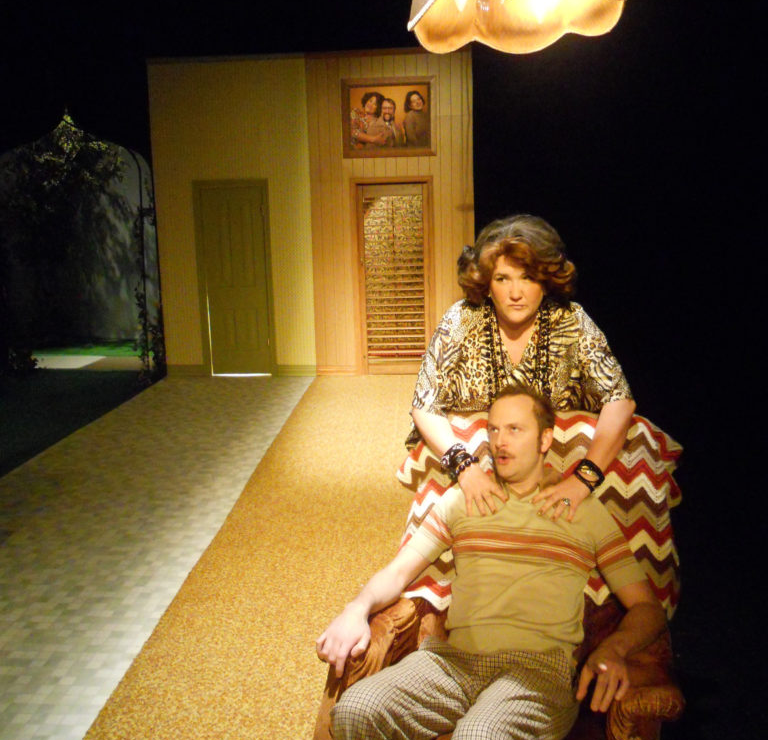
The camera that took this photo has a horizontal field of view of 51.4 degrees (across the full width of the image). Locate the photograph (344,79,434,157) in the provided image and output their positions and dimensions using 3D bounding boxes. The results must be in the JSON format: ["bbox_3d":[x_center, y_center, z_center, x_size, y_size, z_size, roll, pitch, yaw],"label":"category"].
[{"bbox_3d":[0.051,-2.519,7.973,0.940,0.764,0.040,-1,10,3],"label":"photograph"}]

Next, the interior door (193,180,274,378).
[{"bbox_3d":[-1.544,-0.927,8.341,0.710,2.013,0.050,-1,10,3],"label":"interior door"}]

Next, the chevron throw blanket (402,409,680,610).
[{"bbox_3d":[0.430,0.400,2.282,0.750,0.560,0.400,1,10,13],"label":"chevron throw blanket"}]

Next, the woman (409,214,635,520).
[{"bbox_3d":[0.408,0.303,2.377,0.600,1.500,0.700,0,10,10],"label":"woman"}]

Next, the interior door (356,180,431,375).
[{"bbox_3d":[0.097,-0.922,8.267,0.703,1.977,0.050,-1,10,3],"label":"interior door"}]

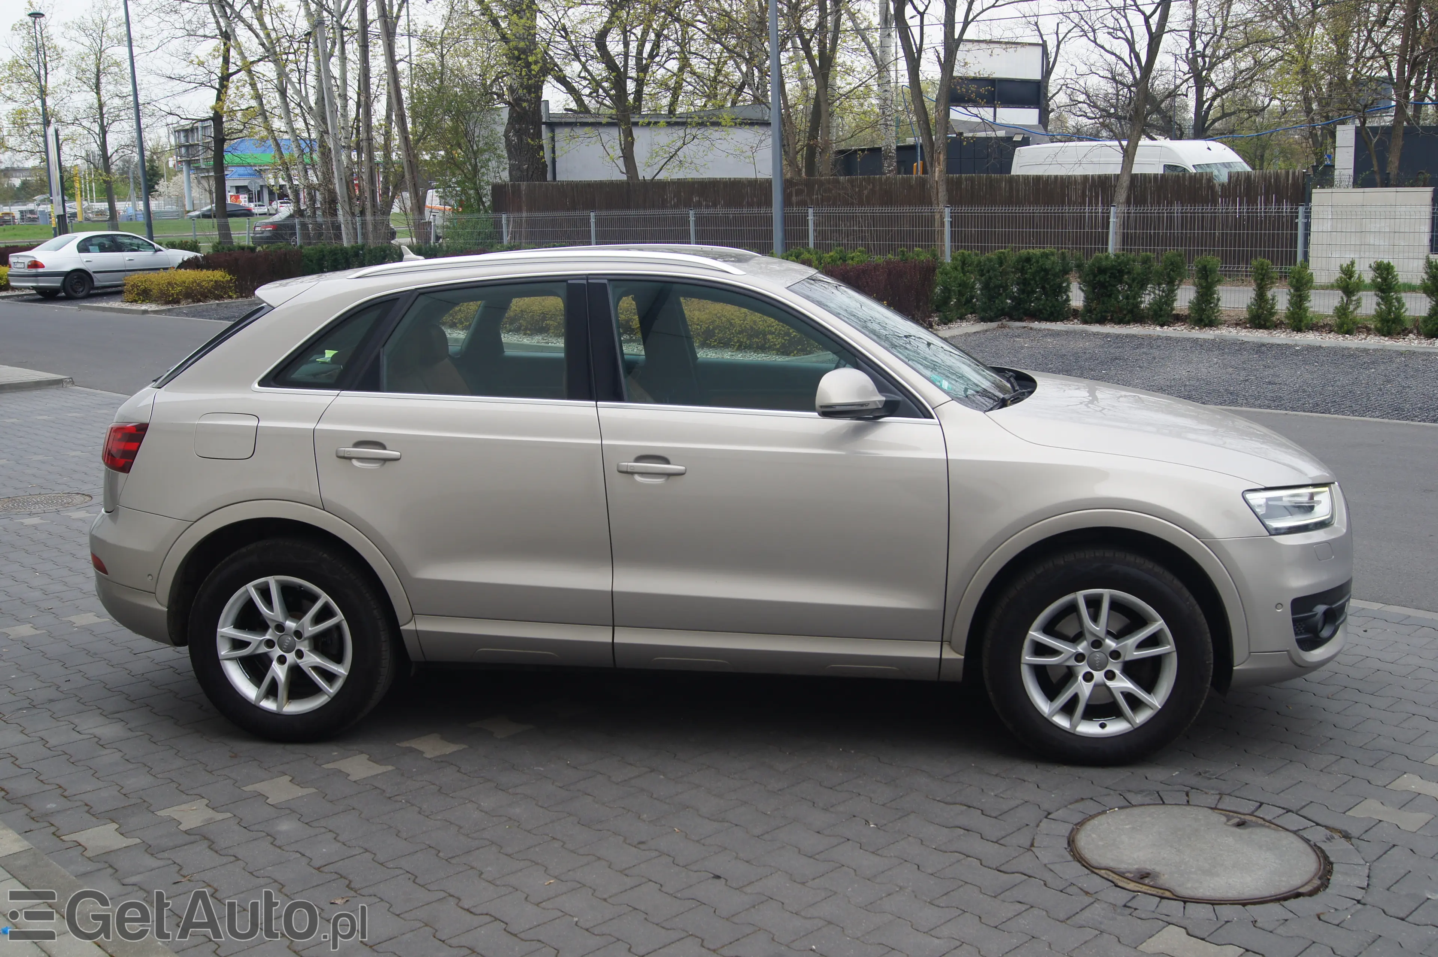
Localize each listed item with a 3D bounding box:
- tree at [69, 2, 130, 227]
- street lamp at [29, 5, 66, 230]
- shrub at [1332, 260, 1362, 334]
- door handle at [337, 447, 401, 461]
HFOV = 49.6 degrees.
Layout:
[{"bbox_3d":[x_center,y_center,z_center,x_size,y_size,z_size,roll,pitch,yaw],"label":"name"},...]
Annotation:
[{"bbox_3d":[-25.472,-14.658,64.000,2.700,10.000,2.700,-1,10,0],"label":"tree"},{"bbox_3d":[-27.101,-13.715,62.895,0.620,9.900,0.620,-1,10,0],"label":"street lamp"},{"bbox_3d":[6.824,-1.969,16.900,0.325,0.810,0.325,-11,14,-42],"label":"shrub"},{"bbox_3d":[-1.105,-0.078,4.926,0.206,0.035,0.050,2,11,8],"label":"door handle"}]

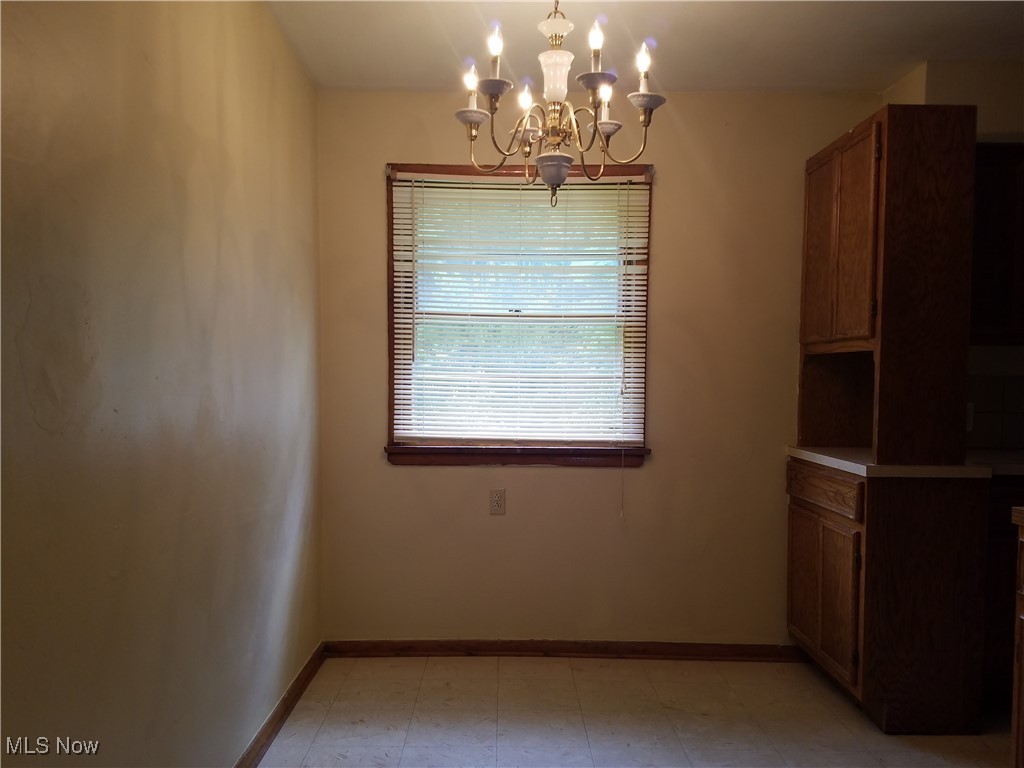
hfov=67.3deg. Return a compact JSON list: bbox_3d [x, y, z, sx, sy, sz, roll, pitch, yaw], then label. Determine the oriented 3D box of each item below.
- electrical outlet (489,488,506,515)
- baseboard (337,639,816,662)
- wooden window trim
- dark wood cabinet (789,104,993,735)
[{"bbox_3d":[-0.061,0.506,3.315,0.072,0.115,0.008,1,2,-1],"label":"electrical outlet"},{"bbox_3d":[0.211,1.149,3.330,2.078,0.075,0.020,1,2,-1],"label":"baseboard"},{"bbox_3d":[0.036,-0.312,3.262,1.088,1.153,0.044,1,2,-1],"label":"wooden window trim"},{"bbox_3d":[1.414,0.131,2.978,0.431,2.153,0.687,1,2,-1],"label":"dark wood cabinet"}]

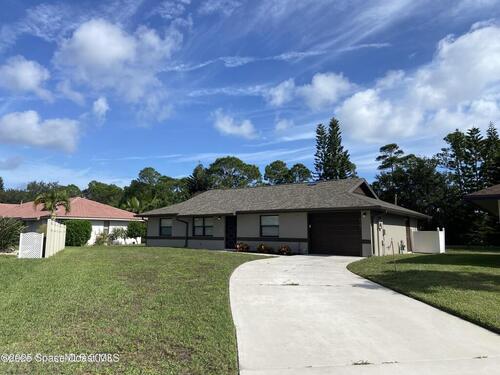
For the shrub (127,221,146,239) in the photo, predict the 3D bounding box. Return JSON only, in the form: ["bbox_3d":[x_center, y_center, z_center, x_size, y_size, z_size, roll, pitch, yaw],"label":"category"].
[{"bbox_3d":[-9.931,3.867,33.000,1.845,1.933,1.845,2,-7,-17],"label":"shrub"}]

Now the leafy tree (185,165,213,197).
[{"bbox_3d":[-5.530,1.626,40.060,3.200,8.260,3.200,0,-6,0],"label":"leafy tree"}]

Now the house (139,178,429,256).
[{"bbox_3d":[2.149,2.095,27.237,17.800,4.560,12.800,-4,-8,35],"label":"house"}]

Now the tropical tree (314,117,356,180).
[{"bbox_3d":[10.194,-1.189,44.391,5.000,14.800,4.600,0,-6,0],"label":"tropical tree"}]

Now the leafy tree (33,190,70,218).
[{"bbox_3d":[-13.162,2.153,24.913,2.500,3.930,2.500,0,-6,0],"label":"leafy tree"}]

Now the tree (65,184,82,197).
[{"bbox_3d":[-25.983,3.460,54.949,3.200,7.850,3.200,0,-6,0],"label":"tree"}]

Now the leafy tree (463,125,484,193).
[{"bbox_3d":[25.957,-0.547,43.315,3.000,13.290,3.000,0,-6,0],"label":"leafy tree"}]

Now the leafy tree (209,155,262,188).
[{"bbox_3d":[-2.002,1.290,48.144,6.600,10.690,6.200,0,-6,0],"label":"leafy tree"}]

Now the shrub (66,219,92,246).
[{"bbox_3d":[-13.889,3.736,30.500,2.356,2.112,2.238,4,-8,-24],"label":"shrub"}]

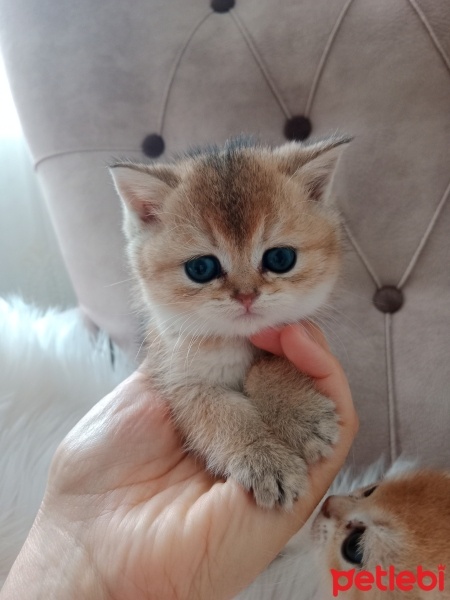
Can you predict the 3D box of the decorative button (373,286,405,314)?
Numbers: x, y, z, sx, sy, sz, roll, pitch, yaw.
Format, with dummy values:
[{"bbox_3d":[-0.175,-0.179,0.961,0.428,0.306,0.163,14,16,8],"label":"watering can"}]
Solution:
[{"bbox_3d":[0.135,0.000,0.372,0.025,0.025,0.011,1,-8,21],"label":"decorative button"}]

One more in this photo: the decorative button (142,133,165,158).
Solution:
[{"bbox_3d":[-0.071,-0.153,0.450,0.025,0.025,0.011,1,-8,21],"label":"decorative button"}]

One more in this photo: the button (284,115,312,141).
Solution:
[{"bbox_3d":[0.065,-0.152,0.400,0.025,0.025,0.011,1,-8,21],"label":"button"}]

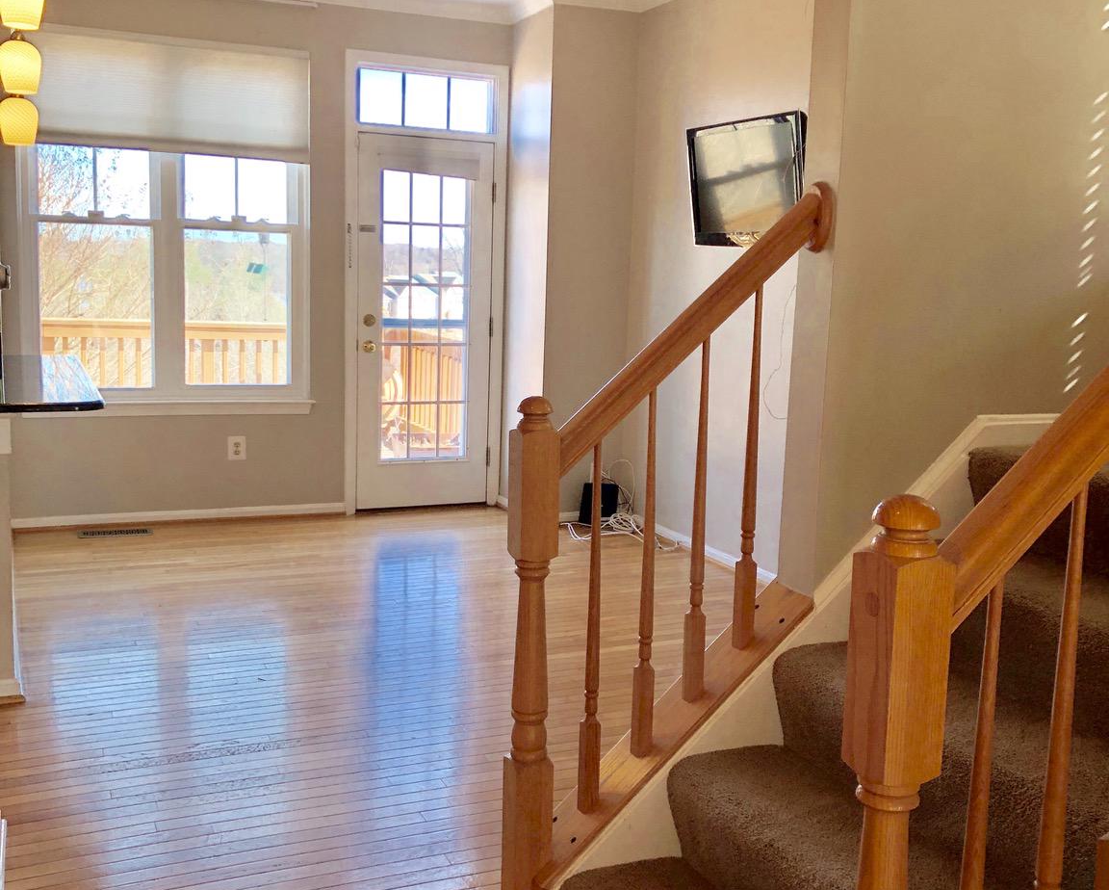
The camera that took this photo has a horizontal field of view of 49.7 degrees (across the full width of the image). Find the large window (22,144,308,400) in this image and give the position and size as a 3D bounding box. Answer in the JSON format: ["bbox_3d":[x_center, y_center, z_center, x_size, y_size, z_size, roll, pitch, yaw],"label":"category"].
[{"bbox_3d":[-1.941,-1.111,6.030,1.415,1.797,0.100,-2,9,-25],"label":"large window"}]

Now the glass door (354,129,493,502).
[{"bbox_3d":[-0.724,-0.660,6.661,0.779,2.029,0.050,-2,9,-25],"label":"glass door"}]

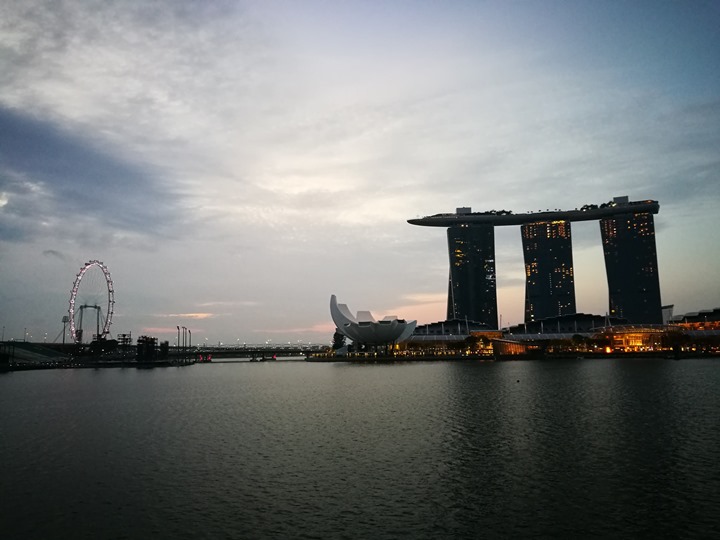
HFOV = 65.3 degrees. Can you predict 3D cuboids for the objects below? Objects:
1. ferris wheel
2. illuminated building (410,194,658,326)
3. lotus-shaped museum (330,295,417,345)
[{"bbox_3d":[-440.570,62.590,921.300,150.000,163.000,30.000,-7,-11,38],"label":"ferris wheel"},{"bbox_3d":[235.100,13.000,776.330,338.000,206.000,68.000,-3,-9,14],"label":"illuminated building"},{"bbox_3d":[13.380,54.200,554.050,84.000,57.000,78.000,-1,-8,2],"label":"lotus-shaped museum"}]

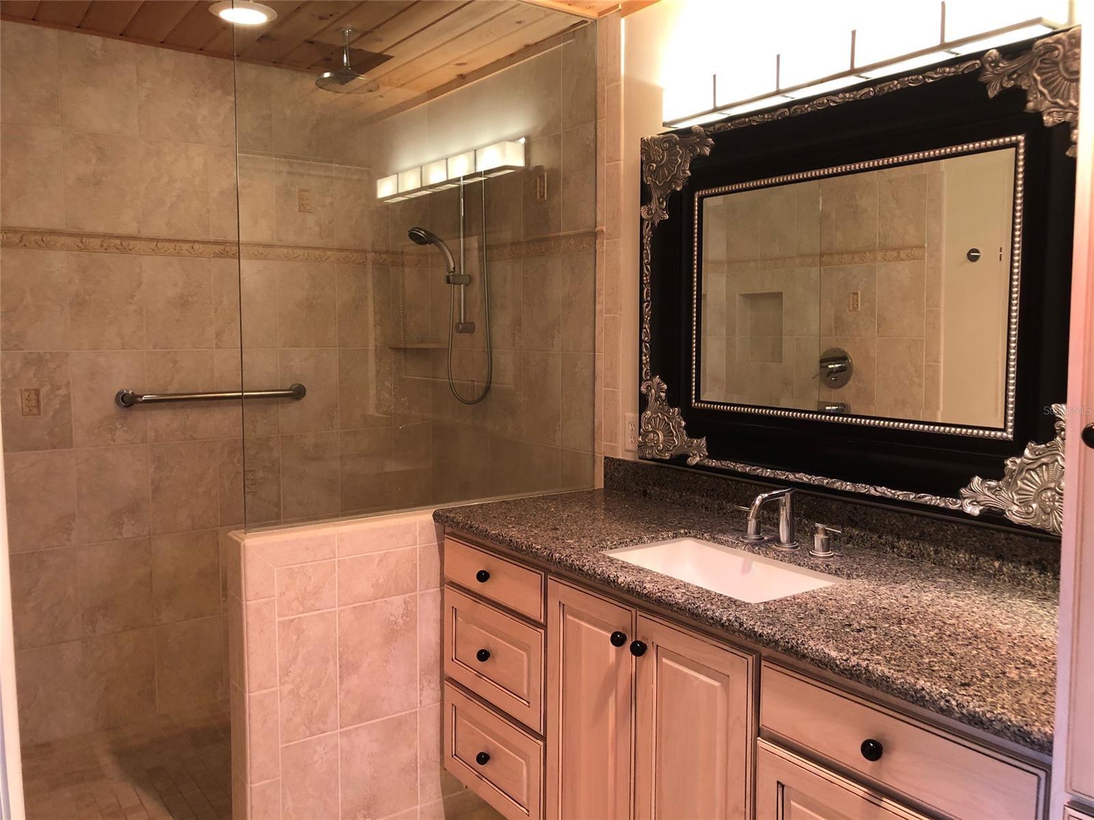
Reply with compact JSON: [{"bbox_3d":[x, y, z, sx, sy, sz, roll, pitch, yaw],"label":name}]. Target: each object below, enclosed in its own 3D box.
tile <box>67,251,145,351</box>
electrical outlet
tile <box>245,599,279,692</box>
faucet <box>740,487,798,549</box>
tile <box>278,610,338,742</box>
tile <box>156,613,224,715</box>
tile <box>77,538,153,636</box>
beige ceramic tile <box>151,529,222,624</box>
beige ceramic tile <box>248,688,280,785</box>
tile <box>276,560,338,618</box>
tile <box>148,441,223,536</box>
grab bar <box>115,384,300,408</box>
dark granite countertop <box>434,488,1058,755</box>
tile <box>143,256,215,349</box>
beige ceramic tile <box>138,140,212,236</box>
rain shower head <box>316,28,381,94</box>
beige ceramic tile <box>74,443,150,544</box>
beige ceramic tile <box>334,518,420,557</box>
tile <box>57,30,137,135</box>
[{"bbox_3d":[-1.584,-0.389,3.175,0.245,0.344,0.010,-3,6,-35],"label":"tile"},{"bbox_3d":[0.278,0.071,2.863,0.008,0.121,0.076,-3,6,-35],"label":"electrical outlet"},{"bbox_3d":[-0.709,0.584,2.203,0.076,0.234,0.012,-3,6,-35],"label":"tile"},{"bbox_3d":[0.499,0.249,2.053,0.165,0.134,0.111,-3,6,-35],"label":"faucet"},{"bbox_3d":[-0.652,0.729,2.418,0.166,0.347,0.010,-3,6,-35],"label":"tile"},{"bbox_3d":[-1.386,0.992,3.439,0.245,0.347,0.010,-3,6,-35],"label":"tile"},{"bbox_3d":[-1.508,0.621,3.106,0.233,0.329,0.012,-3,6,-35],"label":"tile"},{"bbox_3d":[-1.385,0.644,3.409,0.245,0.347,0.010,-3,6,-35],"label":"beige ceramic tile"},{"bbox_3d":[-0.754,0.872,2.358,0.076,0.247,0.010,-3,6,-35],"label":"beige ceramic tile"},{"bbox_3d":[-0.613,0.455,2.259,0.153,0.129,0.012,-3,6,-35],"label":"tile"},{"bbox_3d":[-1.384,0.295,3.378,0.245,0.347,0.010,-3,6,-35],"label":"tile"},{"bbox_3d":[-1.191,-0.054,3.218,0.673,0.062,0.071,-3,6,-35],"label":"grab bar"},{"bbox_3d":[0.415,0.344,1.954,0.617,0.040,1.656,-3,6,-35],"label":"dark granite countertop"},{"bbox_3d":[-1.311,-0.381,3.153,0.233,0.329,0.012,-3,6,-35],"label":"tile"},{"bbox_3d":[-1.310,-0.774,3.118,0.233,0.329,0.012,-3,6,-35],"label":"beige ceramic tile"},{"bbox_3d":[-0.654,-1.156,2.900,0.207,0.188,0.207,0,5,0],"label":"rain shower head"},{"bbox_3d":[-1.586,0.307,3.235,0.245,0.347,0.010,-3,6,-35],"label":"beige ceramic tile"},{"bbox_3d":[-0.453,0.340,2.362,0.233,0.079,0.012,-3,6,-35],"label":"beige ceramic tile"},{"bbox_3d":[-1.581,-1.146,3.109,0.245,0.321,0.010,-3,6,-35],"label":"tile"}]

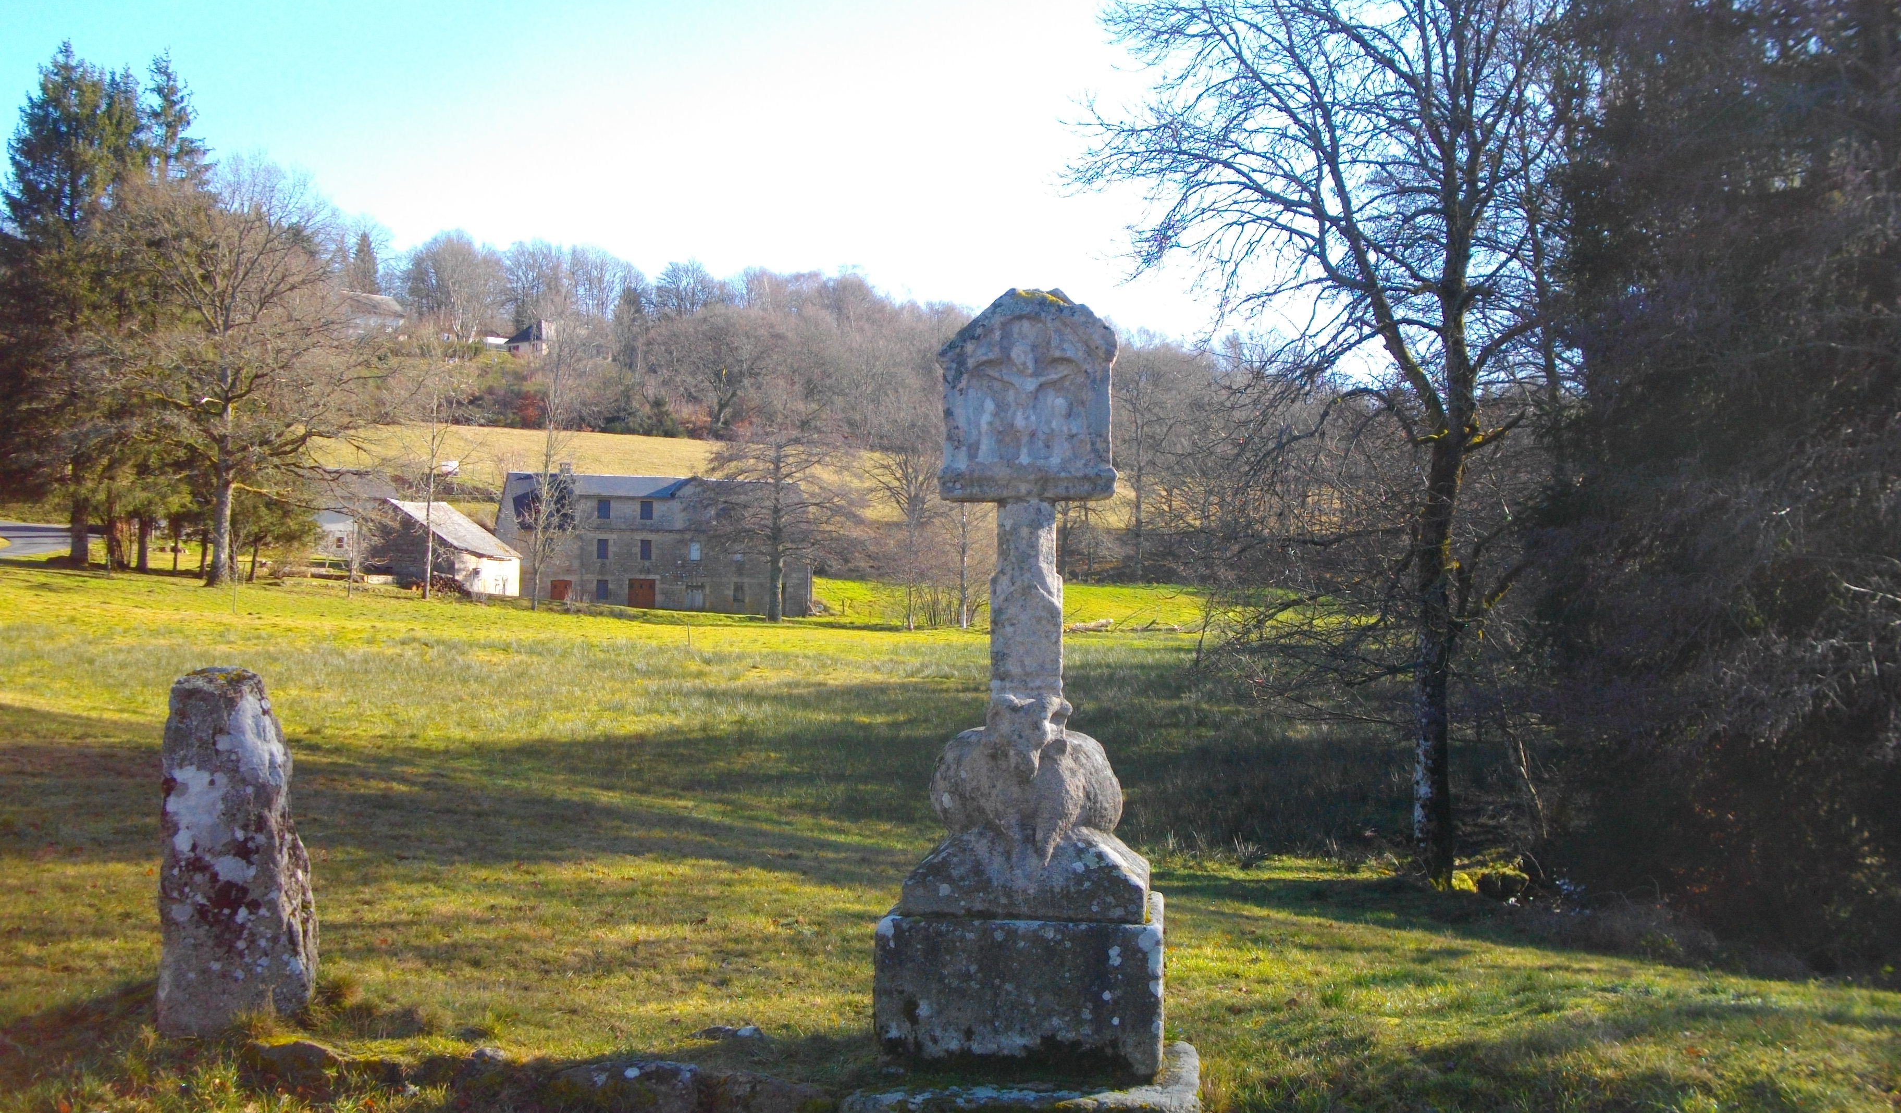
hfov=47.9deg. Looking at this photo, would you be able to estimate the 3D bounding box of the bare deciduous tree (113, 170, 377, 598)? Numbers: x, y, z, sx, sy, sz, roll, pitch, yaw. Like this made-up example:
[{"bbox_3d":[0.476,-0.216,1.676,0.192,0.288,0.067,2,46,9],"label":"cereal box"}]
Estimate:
[{"bbox_3d":[-30.500,-7.900,92.000,11.900,18.400,11.900,0,0,0],"label":"bare deciduous tree"}]

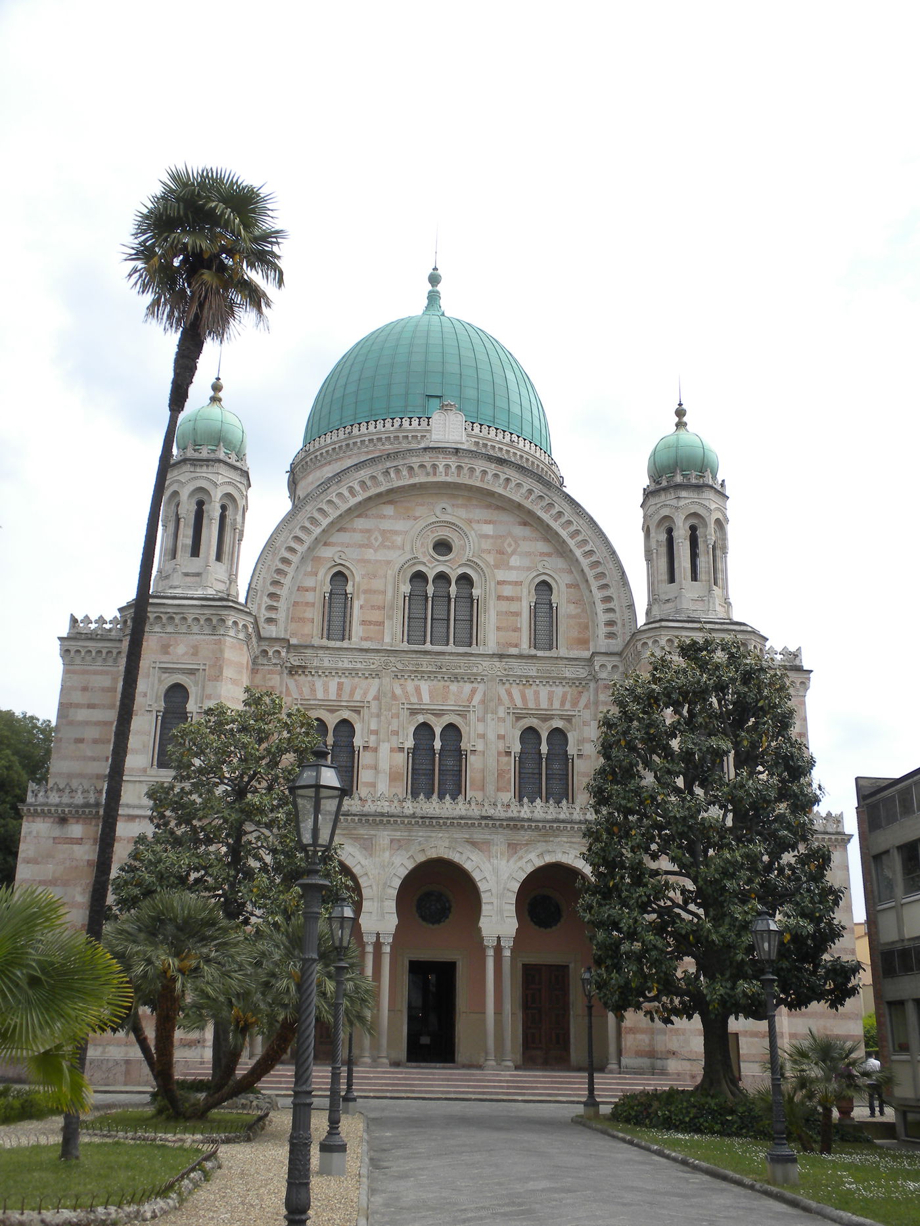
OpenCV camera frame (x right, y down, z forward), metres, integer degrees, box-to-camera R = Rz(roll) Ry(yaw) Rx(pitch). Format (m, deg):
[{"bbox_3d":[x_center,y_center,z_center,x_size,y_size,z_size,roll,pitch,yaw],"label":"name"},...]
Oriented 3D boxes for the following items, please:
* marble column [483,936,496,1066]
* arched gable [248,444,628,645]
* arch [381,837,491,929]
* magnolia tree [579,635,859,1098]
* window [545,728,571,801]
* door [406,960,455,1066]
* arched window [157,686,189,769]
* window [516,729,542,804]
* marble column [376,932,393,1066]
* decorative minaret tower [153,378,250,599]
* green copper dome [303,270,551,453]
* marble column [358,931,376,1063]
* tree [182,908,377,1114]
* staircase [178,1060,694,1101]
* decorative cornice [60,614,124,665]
[{"bbox_3d":[0.960,12.394,41.716,0.420,4.037,0.420,2,-19,-3],"label":"marble column"},{"bbox_3d":[-0.624,-2.452,50.335,14.676,7.936,1.600,2,-20,-3],"label":"arched gable"},{"bbox_3d":[-0.734,8.746,42.437,3.650,2.740,0.600,3,-18,-3],"label":"arch"},{"bbox_3d":[7.296,7.041,37.758,7.900,13.209,7.500,2,-20,-3],"label":"magnolia tree"},{"bbox_3d":[3.352,5.290,44.875,0.857,2.633,0.300,3,-18,-3],"label":"window"},{"bbox_3d":[-0.942,13.300,43.712,1.662,3.256,0.200,2,-19,-3],"label":"door"},{"bbox_3d":[-9.598,3.759,43.771,0.979,2.900,0.300,2,-19,-3],"label":"arched window"},{"bbox_3d":[2.501,5.492,47.522,0.940,2.759,0.300,2,-20,-3],"label":"window"},{"bbox_3d":[-2.361,12.128,41.212,0.410,4.050,0.410,3,-18,-3],"label":"marble column"},{"bbox_3d":[-9.959,-4.877,52.245,3.420,10.248,3.400,2,-20,-3],"label":"decorative minaret tower"},{"bbox_3d":[-1.585,-13.940,73.497,13.600,12.200,13.600,3,-18,-3],"label":"green copper dome"},{"bbox_3d":[-2.936,12.254,41.501,0.420,4.016,0.420,2,-19,-3],"label":"marble column"},{"bbox_3d":[-3.834,8.484,27.539,3.925,3.841,3.400,2,-19,-3],"label":"tree"},{"bbox_3d":[-0.740,14.267,39.685,15.461,0.900,1.800,2,-19,-3],"label":"staircase"},{"bbox_3d":[-12.556,0.917,44.730,2.000,1.500,0.900,3,-18,-3],"label":"decorative cornice"}]

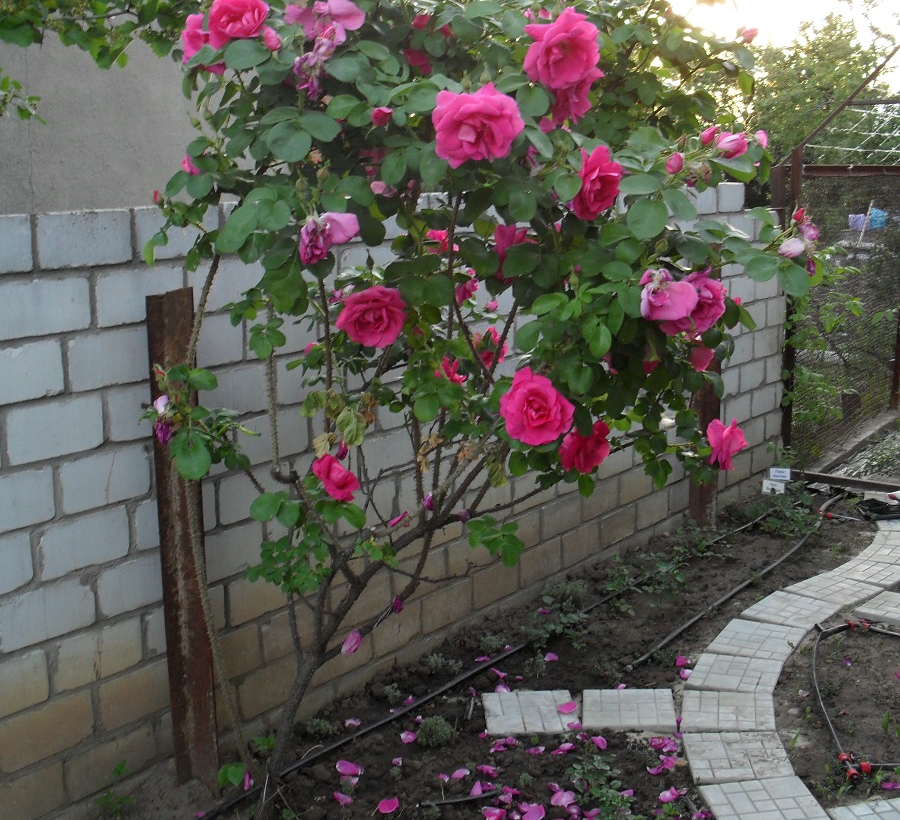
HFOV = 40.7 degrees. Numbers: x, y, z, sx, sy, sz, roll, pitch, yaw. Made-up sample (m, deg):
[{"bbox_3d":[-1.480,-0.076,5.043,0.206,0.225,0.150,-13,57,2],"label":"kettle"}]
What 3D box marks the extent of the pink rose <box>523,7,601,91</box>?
[{"bbox_3d":[0.207,-0.670,2.250,0.138,0.148,0.085,0,11,9],"label":"pink rose"}]

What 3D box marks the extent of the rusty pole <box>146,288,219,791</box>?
[{"bbox_3d":[-0.657,0.345,3.021,0.078,1.270,0.078,8,15,38],"label":"rusty pole"}]

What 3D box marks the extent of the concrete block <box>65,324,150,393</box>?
[{"bbox_3d":[-0.857,-0.135,2.980,0.110,0.118,0.250,7,14,38],"label":"concrete block"}]

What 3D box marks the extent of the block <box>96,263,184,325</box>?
[{"bbox_3d":[-0.796,-0.289,2.988,0.120,0.125,0.254,8,14,38],"label":"block"}]

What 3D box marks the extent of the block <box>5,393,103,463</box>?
[{"bbox_3d":[-0.937,0.037,2.814,0.090,0.121,0.252,8,15,38],"label":"block"}]

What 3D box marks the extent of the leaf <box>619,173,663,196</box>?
[{"bbox_3d":[0.353,-0.418,2.250,0.080,0.014,0.052,-3,49,-2],"label":"leaf"}]

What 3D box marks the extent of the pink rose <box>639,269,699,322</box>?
[{"bbox_3d":[0.384,-0.200,2.120,0.098,0.090,0.085,1,12,10],"label":"pink rose"}]

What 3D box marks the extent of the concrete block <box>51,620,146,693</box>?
[{"bbox_3d":[-0.906,0.599,3.028,0.110,0.118,0.250,7,14,38],"label":"concrete block"}]

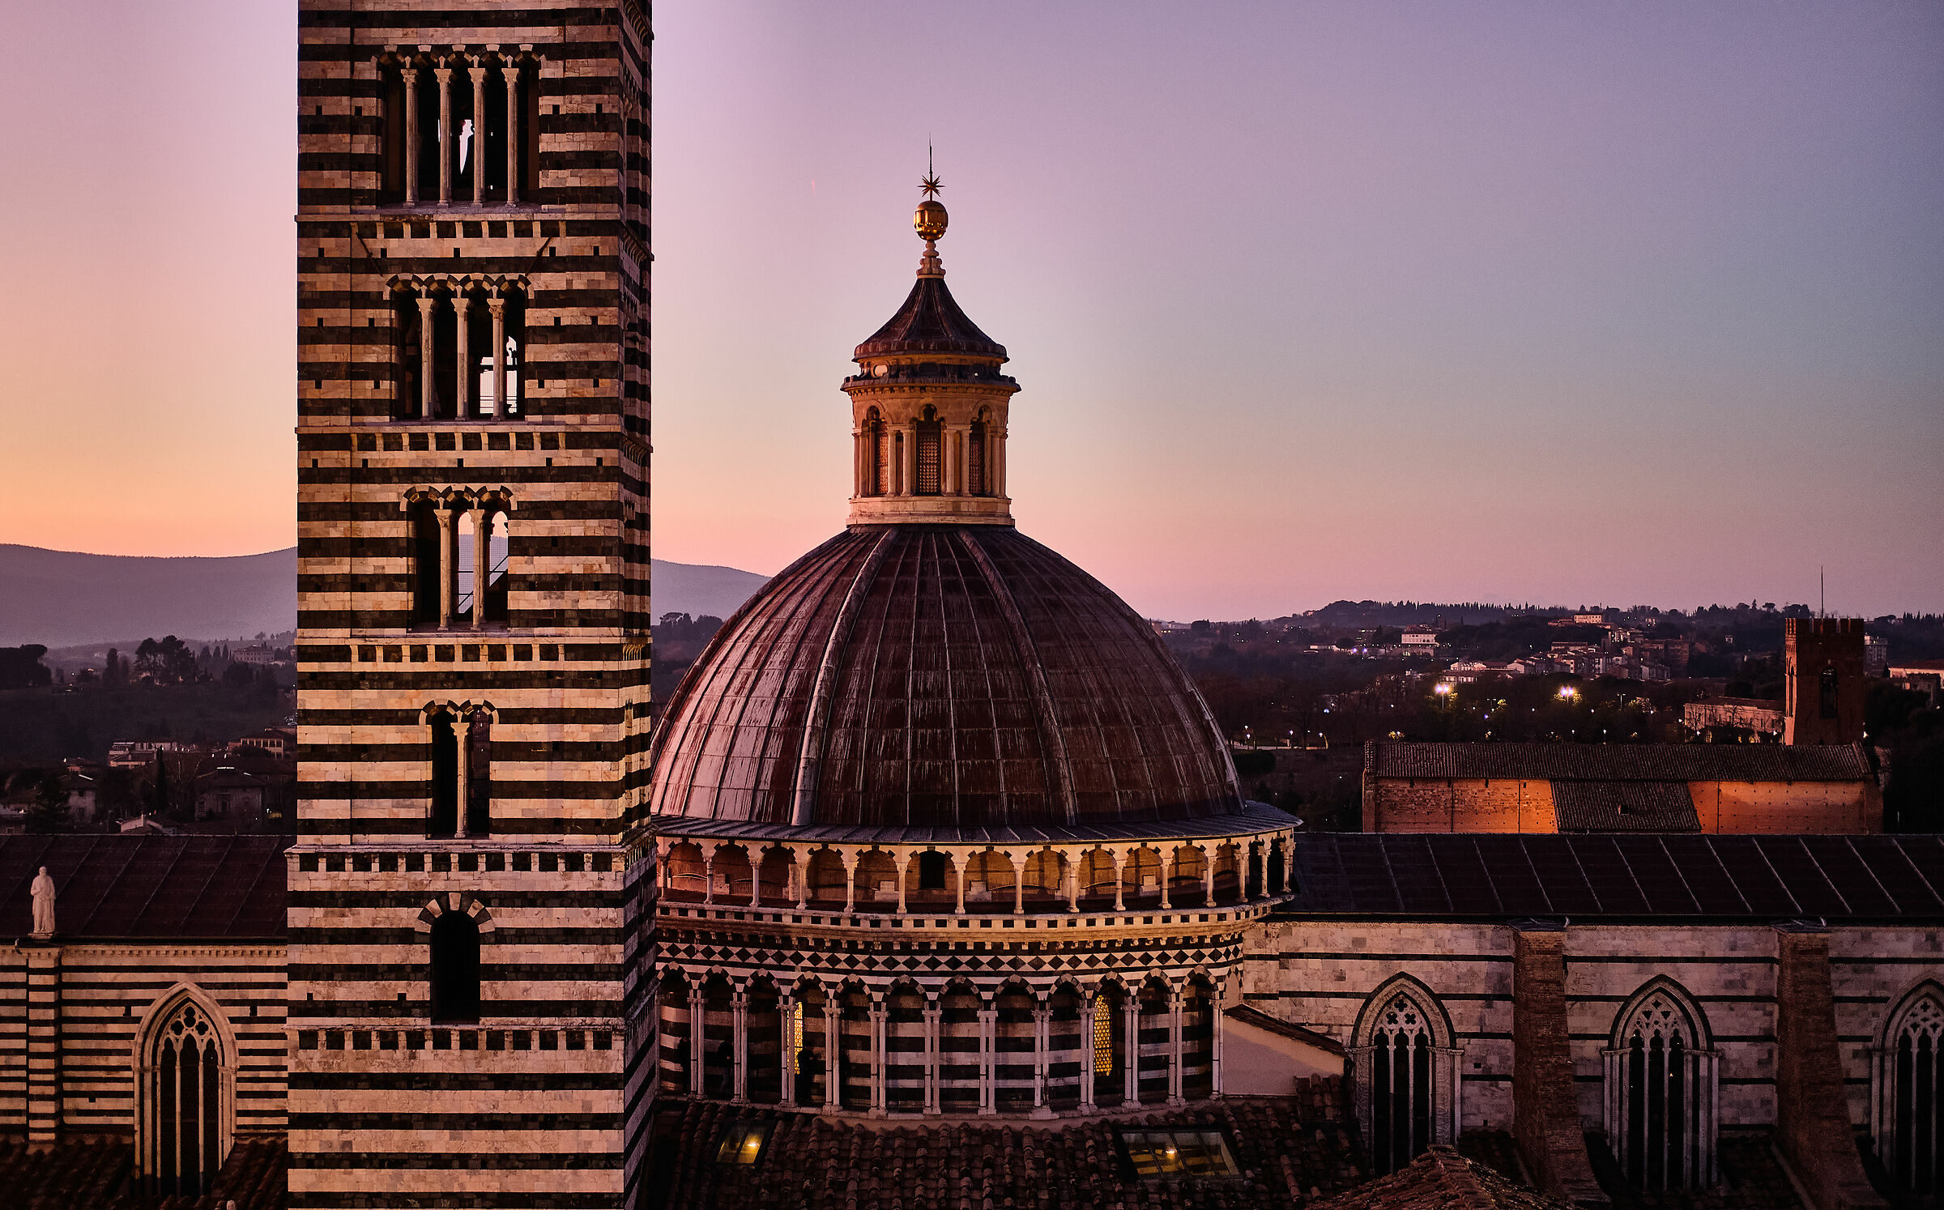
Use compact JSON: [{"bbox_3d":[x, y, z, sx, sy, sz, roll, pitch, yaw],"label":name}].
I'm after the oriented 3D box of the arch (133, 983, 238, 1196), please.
[{"bbox_3d":[-22.322,13.752,81.200,2.970,6.000,0.600,0,0,2],"label":"arch"}]

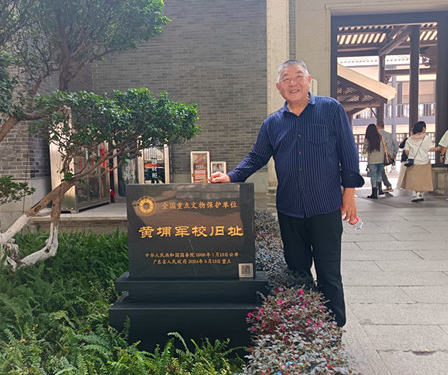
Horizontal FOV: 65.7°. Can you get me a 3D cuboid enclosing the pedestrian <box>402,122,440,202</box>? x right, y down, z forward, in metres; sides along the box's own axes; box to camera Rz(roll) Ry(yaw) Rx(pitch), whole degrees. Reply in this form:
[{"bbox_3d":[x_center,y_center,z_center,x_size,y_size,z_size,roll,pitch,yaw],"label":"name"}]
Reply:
[{"bbox_3d":[3.854,-0.499,6.800,0.660,1.600,0.450,-1,4,-2],"label":"pedestrian"}]

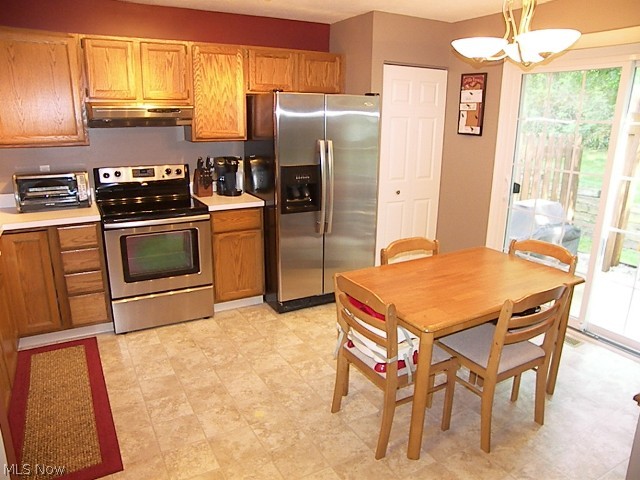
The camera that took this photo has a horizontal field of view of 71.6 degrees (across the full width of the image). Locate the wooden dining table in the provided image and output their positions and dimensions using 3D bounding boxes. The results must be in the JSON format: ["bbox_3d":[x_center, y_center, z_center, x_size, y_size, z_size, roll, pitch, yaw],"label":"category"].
[{"bbox_3d":[0.792,0.575,2.610,1.204,0.750,0.743,-8,19,-27],"label":"wooden dining table"}]

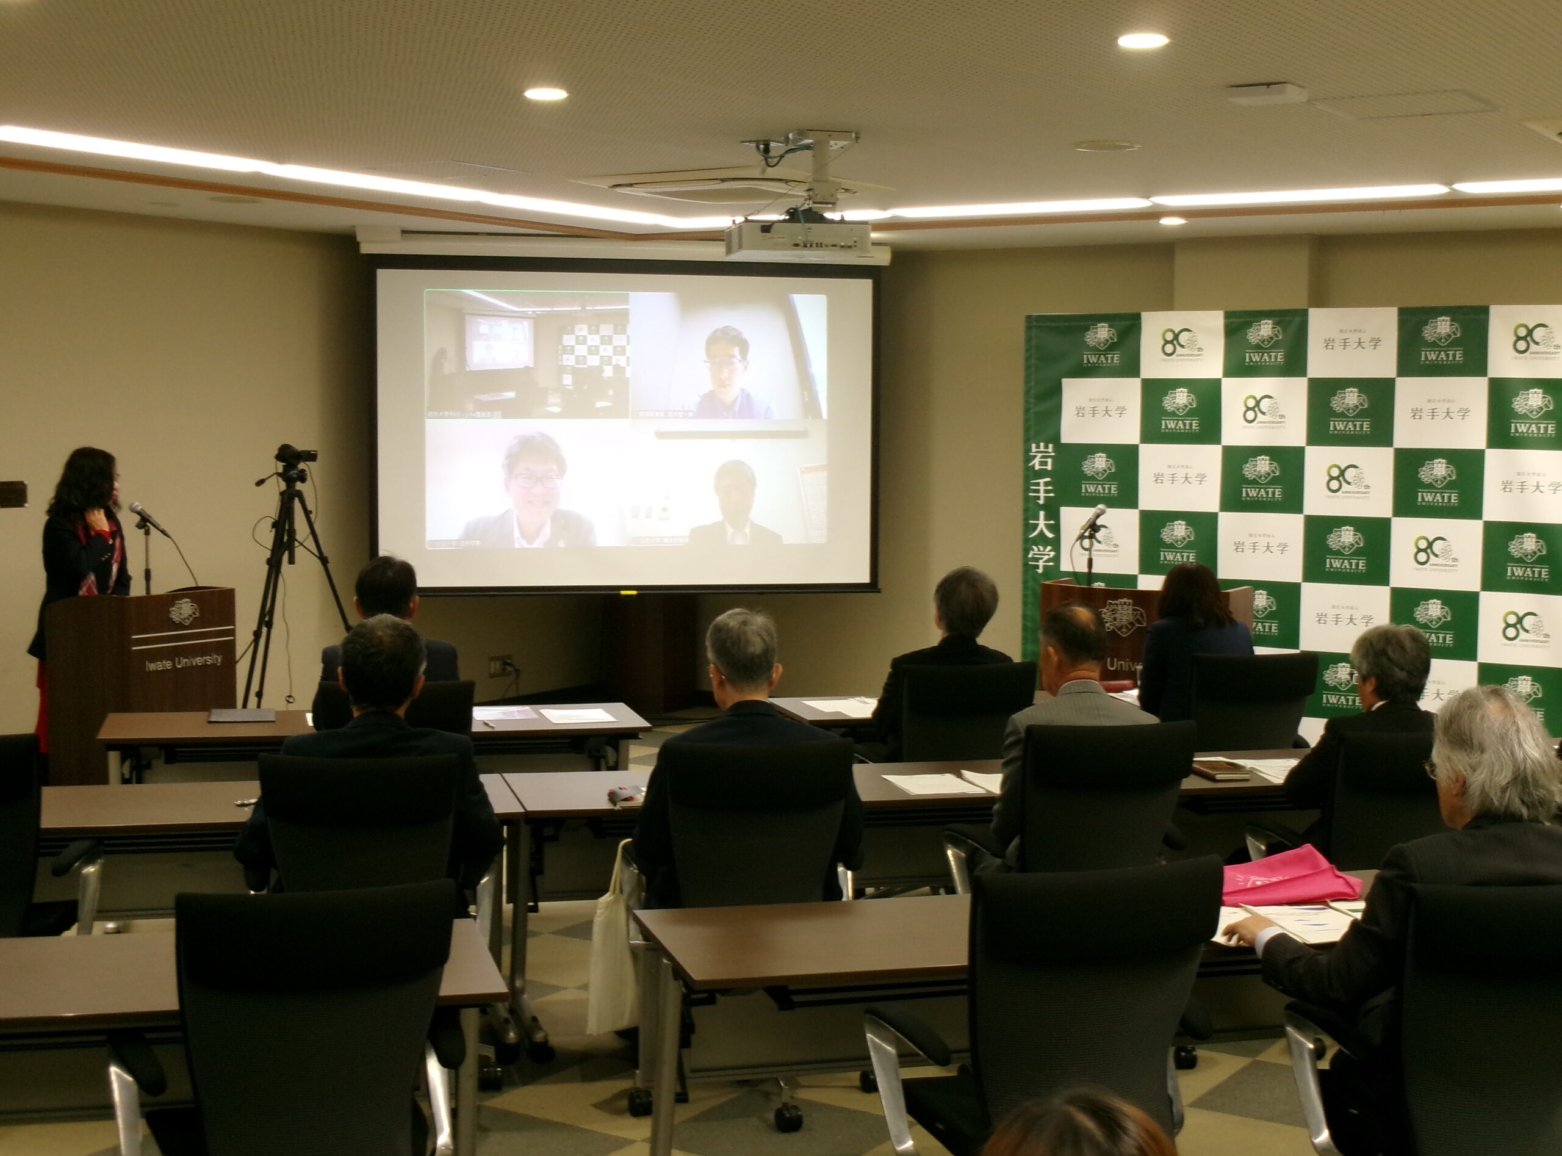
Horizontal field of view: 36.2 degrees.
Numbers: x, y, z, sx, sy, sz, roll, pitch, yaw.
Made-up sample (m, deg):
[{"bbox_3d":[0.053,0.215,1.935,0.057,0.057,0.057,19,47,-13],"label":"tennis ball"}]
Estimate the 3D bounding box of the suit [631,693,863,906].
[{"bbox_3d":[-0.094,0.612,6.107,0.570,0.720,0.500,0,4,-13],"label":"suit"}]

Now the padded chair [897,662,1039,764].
[{"bbox_3d":[0.499,0.734,7.930,0.620,0.970,0.650,-1,4,-15],"label":"padded chair"}]

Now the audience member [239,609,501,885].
[{"bbox_3d":[-1.026,0.716,6.053,0.640,1.280,0.750,0,5,-7],"label":"audience member"}]

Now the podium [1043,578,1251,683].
[{"bbox_3d":[1.587,0.530,10.340,0.880,1.040,0.520,2,4,23],"label":"podium"}]

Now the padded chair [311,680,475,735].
[{"bbox_3d":[-1.191,0.758,7.315,0.620,0.970,0.650,0,4,-13],"label":"padded chair"}]

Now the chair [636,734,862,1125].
[{"bbox_3d":[-0.087,0.861,6.196,0.660,0.980,0.660,0,5,-7],"label":"chair"}]

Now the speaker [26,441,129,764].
[{"bbox_3d":[-2.662,0.278,9.066,0.320,1.570,0.450,2,5,15],"label":"speaker"}]

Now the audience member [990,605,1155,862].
[{"bbox_3d":[0.740,0.686,6.581,0.540,1.270,0.750,-1,5,-15],"label":"audience member"}]

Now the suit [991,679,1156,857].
[{"bbox_3d":[0.781,0.563,6.449,0.520,0.660,0.500,-1,5,-15],"label":"suit"}]

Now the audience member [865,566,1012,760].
[{"bbox_3d":[0.524,0.574,8.037,0.540,1.280,0.750,-1,4,-14],"label":"audience member"}]

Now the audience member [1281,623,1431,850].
[{"bbox_3d":[1.568,0.710,6.703,0.550,1.250,0.750,-1,4,-16],"label":"audience member"}]

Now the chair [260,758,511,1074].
[{"bbox_3d":[-0.991,0.870,5.938,0.620,0.970,0.650,0,4,-8],"label":"chair"}]

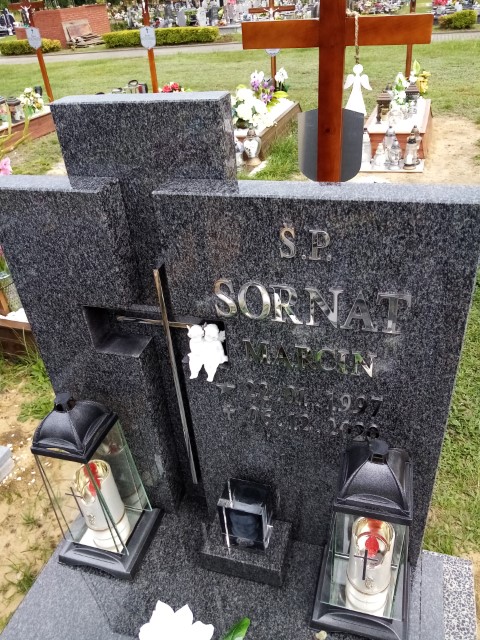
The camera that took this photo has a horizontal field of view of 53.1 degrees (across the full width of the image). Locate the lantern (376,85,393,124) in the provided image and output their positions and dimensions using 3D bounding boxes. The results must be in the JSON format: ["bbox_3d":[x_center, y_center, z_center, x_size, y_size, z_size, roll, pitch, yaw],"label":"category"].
[{"bbox_3d":[1.403,-2.086,4.636,0.135,0.325,0.135,6,35,17],"label":"lantern"}]

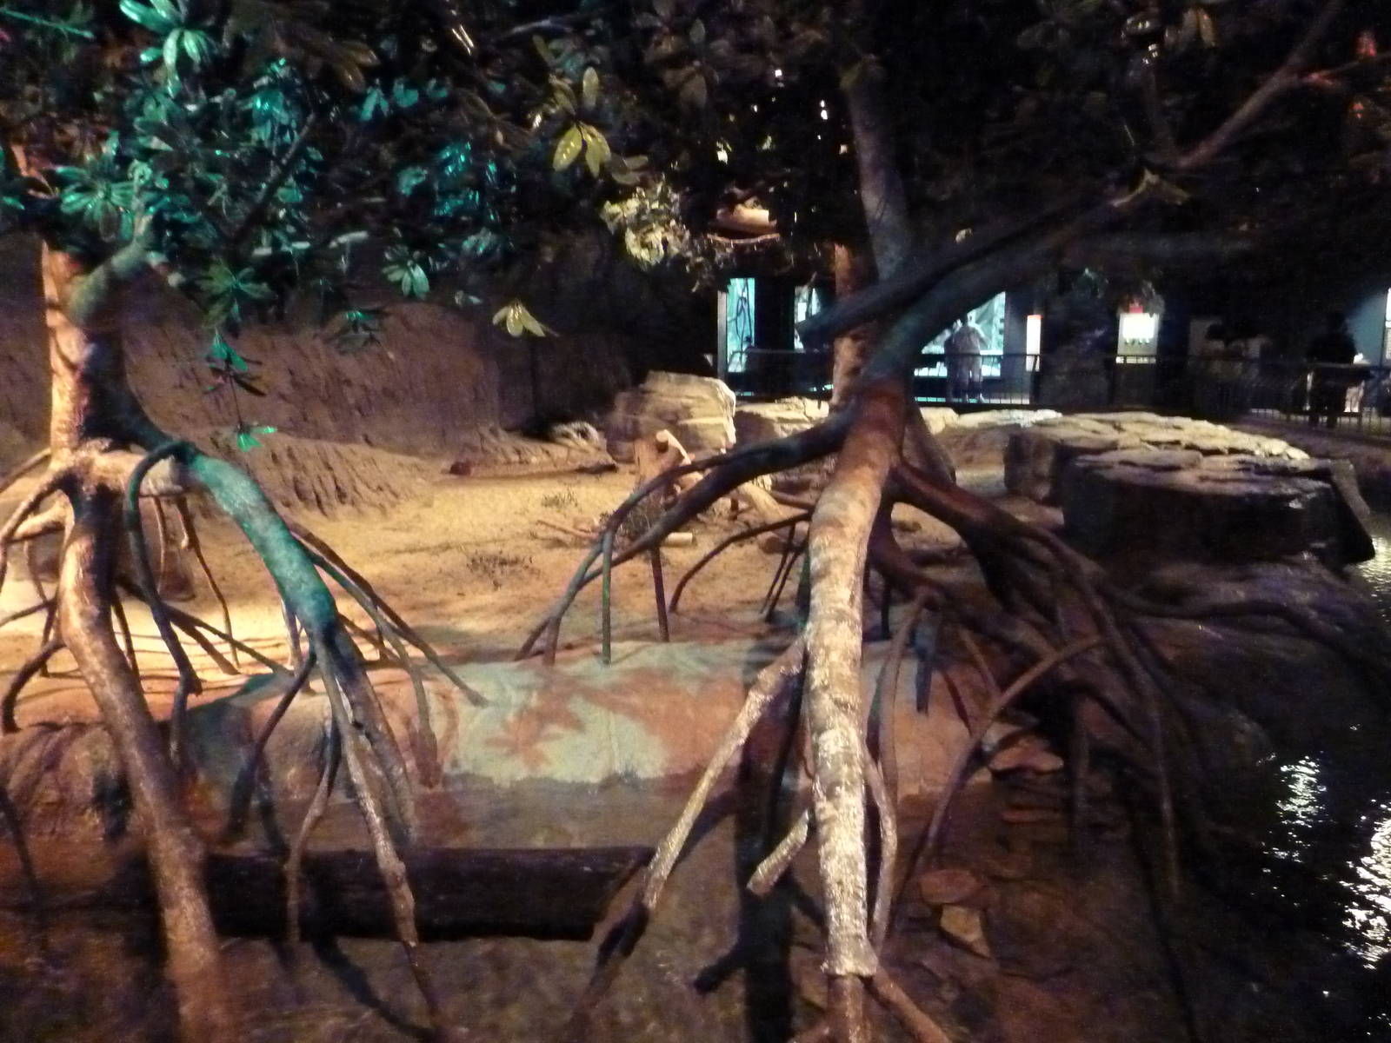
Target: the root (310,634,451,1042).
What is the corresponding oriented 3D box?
[{"bbox_3d":[-1.075,1.063,3.450,0.160,1.392,0.170,-20,-8,4],"label":"root"}]

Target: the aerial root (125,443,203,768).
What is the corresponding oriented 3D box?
[{"bbox_3d":[-1.986,0.314,3.750,0.280,1.200,0.280,0,11,0],"label":"aerial root"}]

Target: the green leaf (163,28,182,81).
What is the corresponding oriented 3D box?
[{"bbox_3d":[-1.611,-1.439,3.100,0.060,0.155,0.060,0,11,0],"label":"green leaf"}]

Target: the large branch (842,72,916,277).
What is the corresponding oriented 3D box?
[{"bbox_3d":[0.660,-1.260,3.650,0.165,0.726,0.165,-13,8,2],"label":"large branch"}]

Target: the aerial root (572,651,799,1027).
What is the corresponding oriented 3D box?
[{"bbox_3d":[-0.028,1.099,3.525,0.220,1.530,0.220,31,-2,-6],"label":"aerial root"}]

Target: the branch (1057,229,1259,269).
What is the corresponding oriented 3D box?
[{"bbox_3d":[1.753,-1.030,3.800,0.745,0.140,0.170,0,11,0],"label":"branch"}]

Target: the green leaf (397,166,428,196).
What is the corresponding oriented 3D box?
[{"bbox_3d":[-0.958,-1.153,3.400,0.100,0.100,0.070,0,11,0],"label":"green leaf"}]

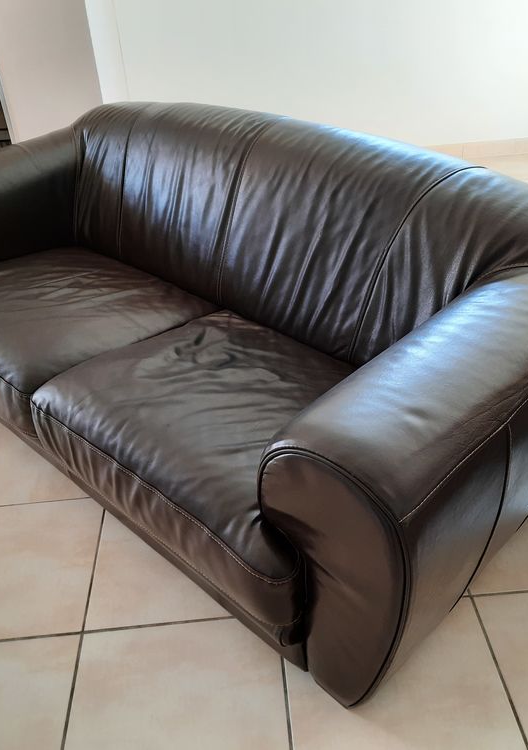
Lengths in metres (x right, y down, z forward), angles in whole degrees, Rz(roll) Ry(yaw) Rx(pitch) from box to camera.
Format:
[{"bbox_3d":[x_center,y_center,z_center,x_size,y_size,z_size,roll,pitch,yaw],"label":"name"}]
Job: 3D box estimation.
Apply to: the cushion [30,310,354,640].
[{"bbox_3d":[-0.047,0.127,1.715,0.907,0.209,0.682,27,46,36],"label":"cushion"}]

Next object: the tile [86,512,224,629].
[{"bbox_3d":[-0.202,0.445,1.740,0.439,0.010,0.420,-5,35,-1],"label":"tile"}]

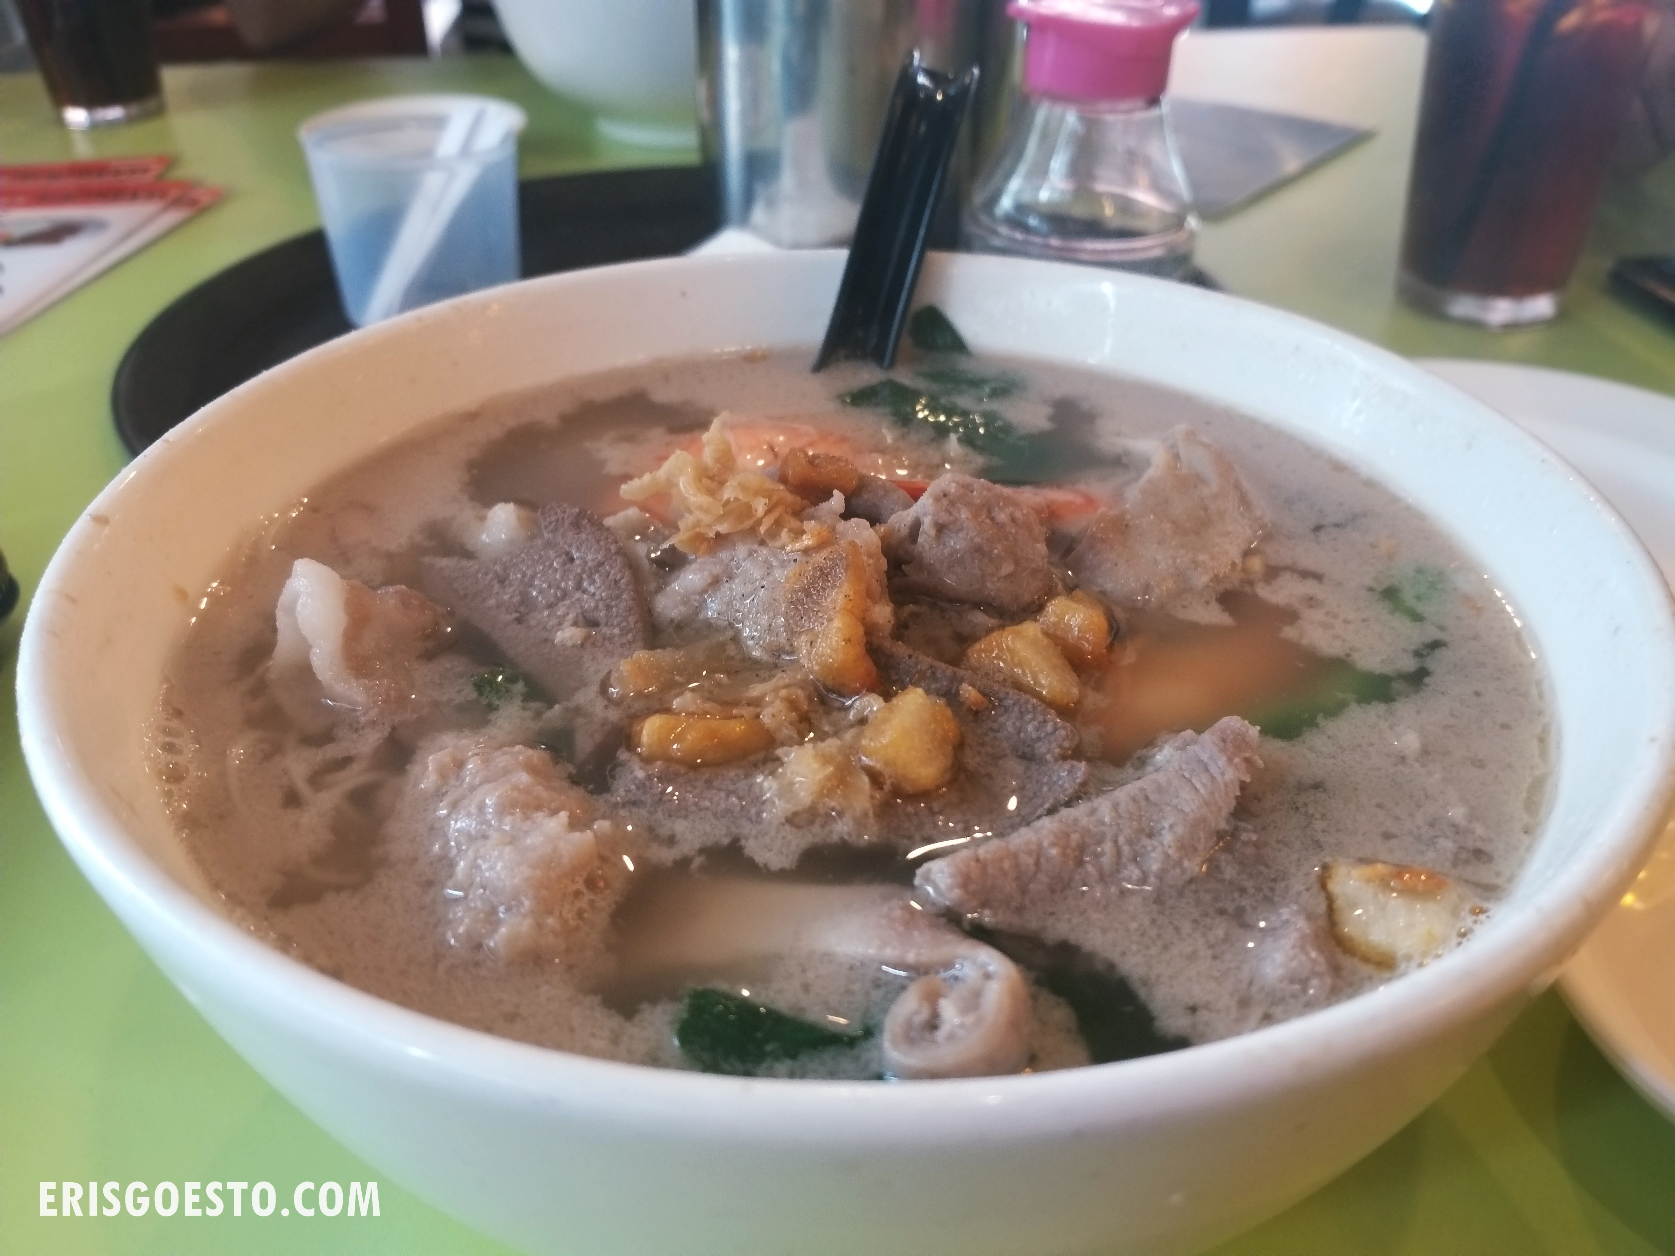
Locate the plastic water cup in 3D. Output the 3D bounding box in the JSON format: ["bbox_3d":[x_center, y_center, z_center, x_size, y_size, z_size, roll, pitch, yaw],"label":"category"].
[{"bbox_3d":[-0.145,-0.144,0.446,0.074,0.066,0.074,1,36,-1],"label":"plastic water cup"}]

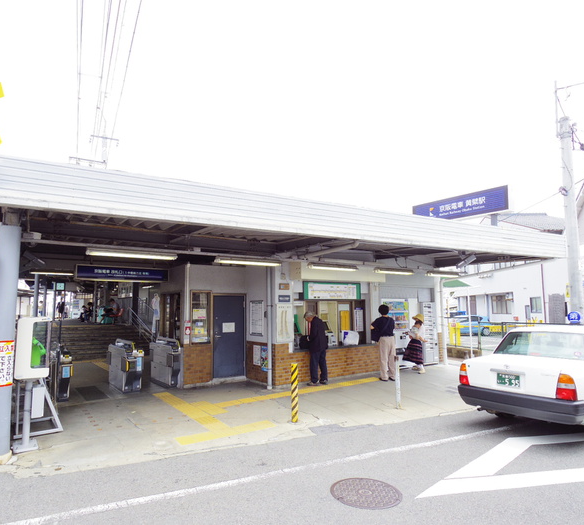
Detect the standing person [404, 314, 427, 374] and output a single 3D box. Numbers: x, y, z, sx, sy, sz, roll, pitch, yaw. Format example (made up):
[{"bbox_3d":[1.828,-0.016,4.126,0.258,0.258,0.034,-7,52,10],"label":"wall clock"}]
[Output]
[{"bbox_3d":[3.167,2.069,10.391,0.480,1.485,0.420,-3,-6,24],"label":"standing person"}]

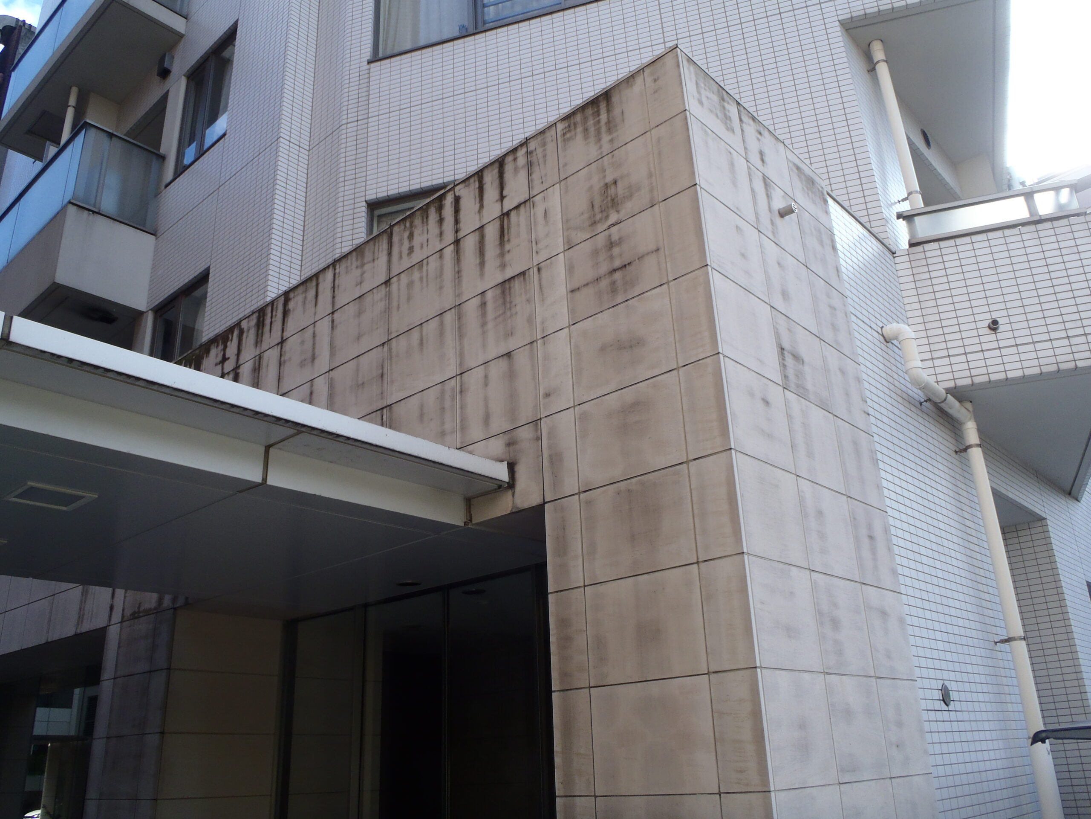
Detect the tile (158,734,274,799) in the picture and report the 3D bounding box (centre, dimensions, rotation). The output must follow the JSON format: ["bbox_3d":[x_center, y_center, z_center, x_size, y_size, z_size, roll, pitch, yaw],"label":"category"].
[{"bbox_3d":[-2.278,2.472,6.139,0.030,0.407,0.839,-20,-27,38],"label":"tile"}]

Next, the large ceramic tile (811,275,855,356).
[{"bbox_3d":[1.548,-0.493,4.775,0.020,0.408,0.488,-20,-28,38],"label":"large ceramic tile"}]

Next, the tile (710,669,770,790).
[{"bbox_3d":[0.700,1.146,3.161,0.198,0.403,0.030,-20,-27,38],"label":"tile"}]

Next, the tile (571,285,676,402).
[{"bbox_3d":[0.349,-0.281,3.990,0.569,0.409,0.030,-20,-27,38],"label":"tile"}]

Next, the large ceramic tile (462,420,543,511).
[{"bbox_3d":[-0.216,0.310,4.234,0.563,0.398,0.030,-20,-27,38],"label":"large ceramic tile"}]

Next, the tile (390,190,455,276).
[{"bbox_3d":[-0.732,-1.048,5.289,0.588,0.376,0.030,-20,-27,38],"label":"tile"}]

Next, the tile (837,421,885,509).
[{"bbox_3d":[1.543,0.275,4.339,0.022,0.399,0.473,-20,-27,38],"label":"tile"}]

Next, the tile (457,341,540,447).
[{"bbox_3d":[-0.233,-0.066,4.380,0.563,0.398,0.030,-20,-27,38],"label":"tile"}]

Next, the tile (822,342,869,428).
[{"bbox_3d":[1.573,-0.102,4.619,0.025,0.410,0.484,-20,-27,38],"label":"tile"}]

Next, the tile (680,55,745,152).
[{"bbox_3d":[0.836,-1.494,4.367,0.020,0.372,0.499,-20,-28,38],"label":"tile"}]

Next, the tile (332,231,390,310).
[{"bbox_3d":[-1.174,-0.891,5.666,0.582,0.372,0.020,-20,-27,38],"label":"tile"}]

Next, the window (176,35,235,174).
[{"bbox_3d":[-3.606,-3.264,9.449,1.200,1.460,0.100,-20,-27,38],"label":"window"}]

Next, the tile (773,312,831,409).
[{"bbox_3d":[1.198,-0.221,4.146,0.022,0.399,0.489,-20,-27,38],"label":"tile"}]

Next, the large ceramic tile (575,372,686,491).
[{"bbox_3d":[0.361,0.102,3.869,0.568,0.408,0.020,-20,-27,38],"label":"large ceramic tile"}]

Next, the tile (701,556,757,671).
[{"bbox_3d":[0.687,0.765,3.314,0.197,0.408,0.025,-20,-27,38],"label":"tile"}]

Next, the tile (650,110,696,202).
[{"bbox_3d":[0.586,-1.136,3.962,0.198,0.399,0.022,-20,-27,38],"label":"tile"}]

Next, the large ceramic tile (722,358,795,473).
[{"bbox_3d":[0.880,0.035,3.650,0.022,0.399,0.499,-20,-27,38],"label":"large ceramic tile"}]

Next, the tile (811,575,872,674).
[{"bbox_3d":[1.270,0.926,3.792,0.030,0.408,0.499,-20,-27,38],"label":"tile"}]

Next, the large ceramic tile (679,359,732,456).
[{"bbox_3d":[0.638,-0.004,3.530,0.194,0.398,0.030,-20,-27,38],"label":"large ceramic tile"}]

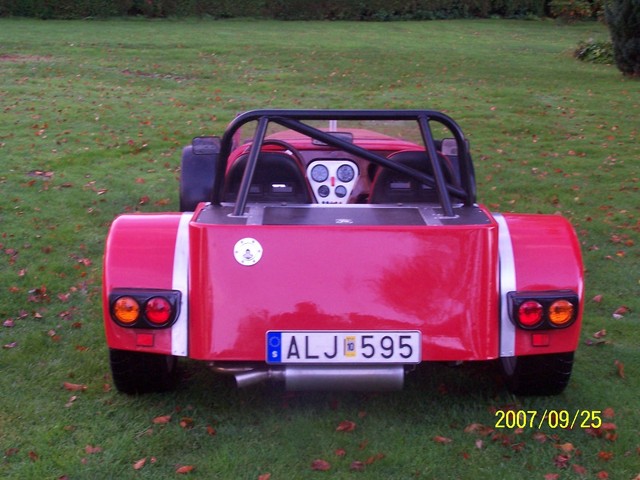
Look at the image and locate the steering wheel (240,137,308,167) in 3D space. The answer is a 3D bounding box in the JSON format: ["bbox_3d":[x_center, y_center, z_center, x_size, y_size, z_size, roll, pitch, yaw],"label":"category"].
[{"bbox_3d":[-0.217,-0.301,5.400,0.320,0.320,0.060,0,-6,0],"label":"steering wheel"}]

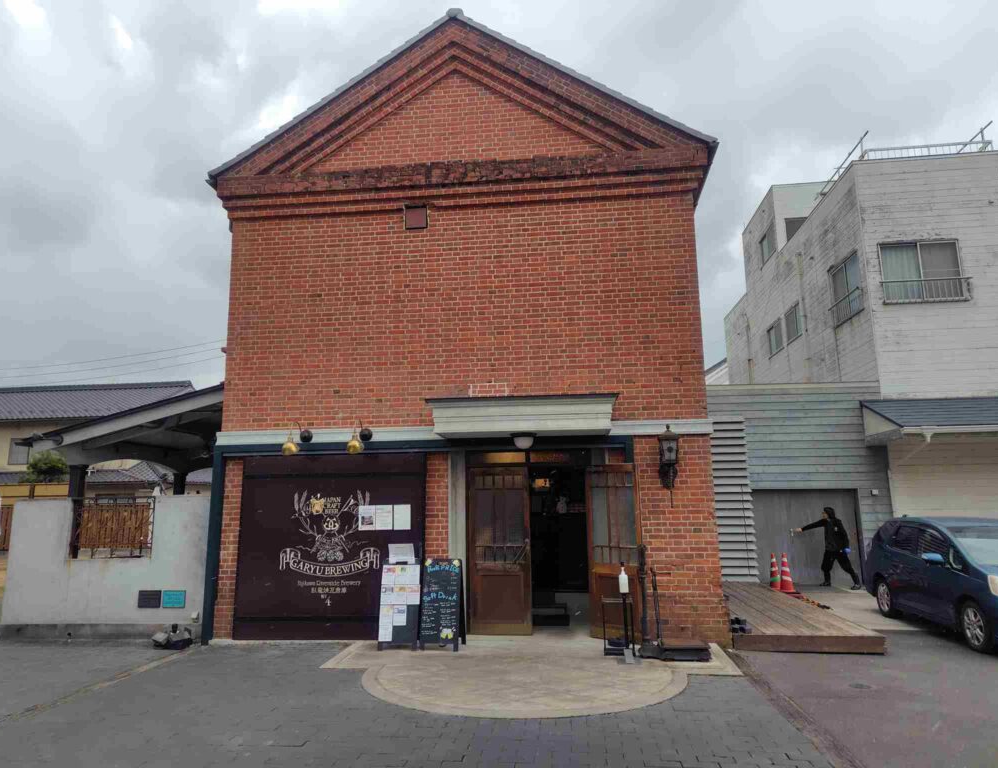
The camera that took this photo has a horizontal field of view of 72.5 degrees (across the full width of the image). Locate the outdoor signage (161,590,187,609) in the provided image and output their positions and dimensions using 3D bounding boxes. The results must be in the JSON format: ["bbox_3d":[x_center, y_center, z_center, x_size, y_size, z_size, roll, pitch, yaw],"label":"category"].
[{"bbox_3d":[-3.957,2.632,8.300,0.295,0.210,0.020,-2,-10,6],"label":"outdoor signage"}]

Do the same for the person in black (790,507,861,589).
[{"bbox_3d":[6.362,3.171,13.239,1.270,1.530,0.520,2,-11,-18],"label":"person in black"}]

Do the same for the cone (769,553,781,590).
[{"bbox_3d":[5.234,3.561,12.913,0.340,0.700,0.340,-2,-10,6],"label":"cone"}]

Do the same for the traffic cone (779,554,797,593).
[{"bbox_3d":[5.310,3.492,12.563,0.340,0.700,0.340,-2,-10,6],"label":"traffic cone"}]

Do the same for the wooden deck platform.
[{"bbox_3d":[3.777,3.349,10.108,1.590,0.180,5.200,-2,-10,7],"label":"wooden deck platform"}]

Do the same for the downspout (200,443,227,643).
[{"bbox_3d":[-3.545,1.987,8.458,0.110,2.340,0.110,-2,-10,6],"label":"downspout"}]

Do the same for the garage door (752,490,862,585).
[{"bbox_3d":[6.027,3.105,13.722,2.300,1.870,0.080,-1,-10,3],"label":"garage door"}]

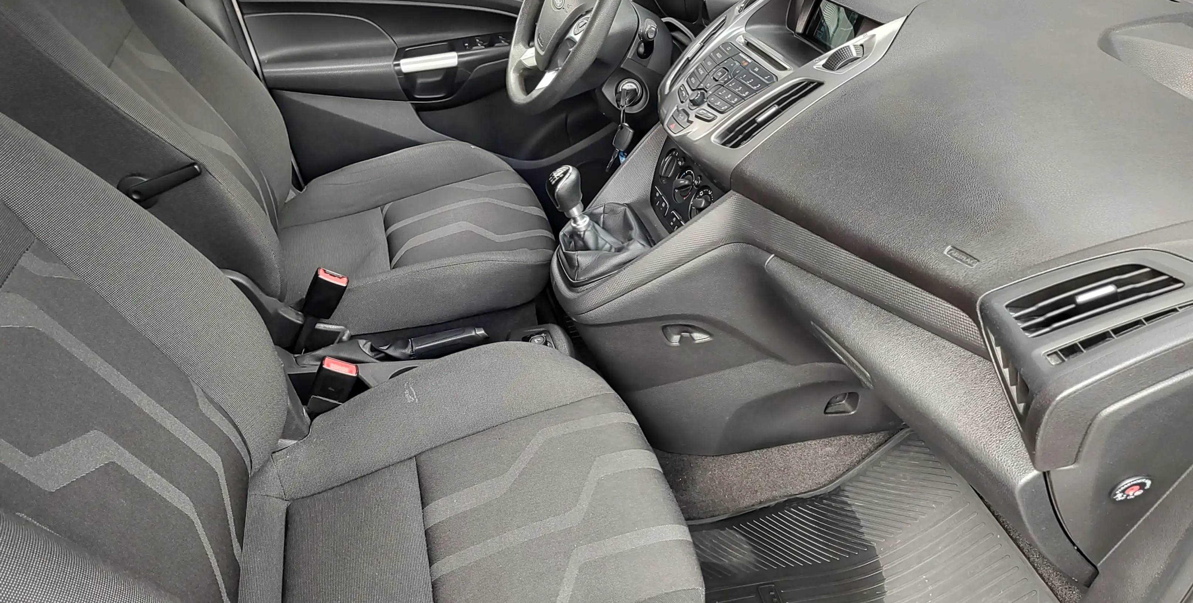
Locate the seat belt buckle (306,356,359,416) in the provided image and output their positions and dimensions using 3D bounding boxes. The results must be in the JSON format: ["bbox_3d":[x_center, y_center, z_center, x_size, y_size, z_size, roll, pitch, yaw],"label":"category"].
[{"bbox_3d":[-0.339,0.113,1.014,0.045,0.075,0.025,17,24,-26],"label":"seat belt buckle"}]

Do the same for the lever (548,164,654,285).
[{"bbox_3d":[-0.011,-0.131,1.114,0.128,0.150,0.115,-24,35,-3],"label":"lever"}]

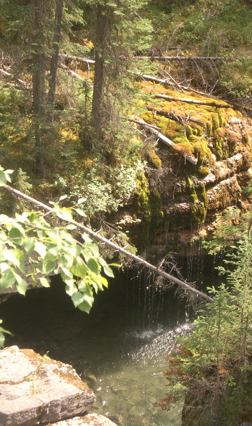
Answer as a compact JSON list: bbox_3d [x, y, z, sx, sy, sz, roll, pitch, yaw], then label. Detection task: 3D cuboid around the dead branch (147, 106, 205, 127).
[{"bbox_3d":[0.938,-1.835,24.500,1.196,0.110,0.110,18,24,20],"label":"dead branch"}]

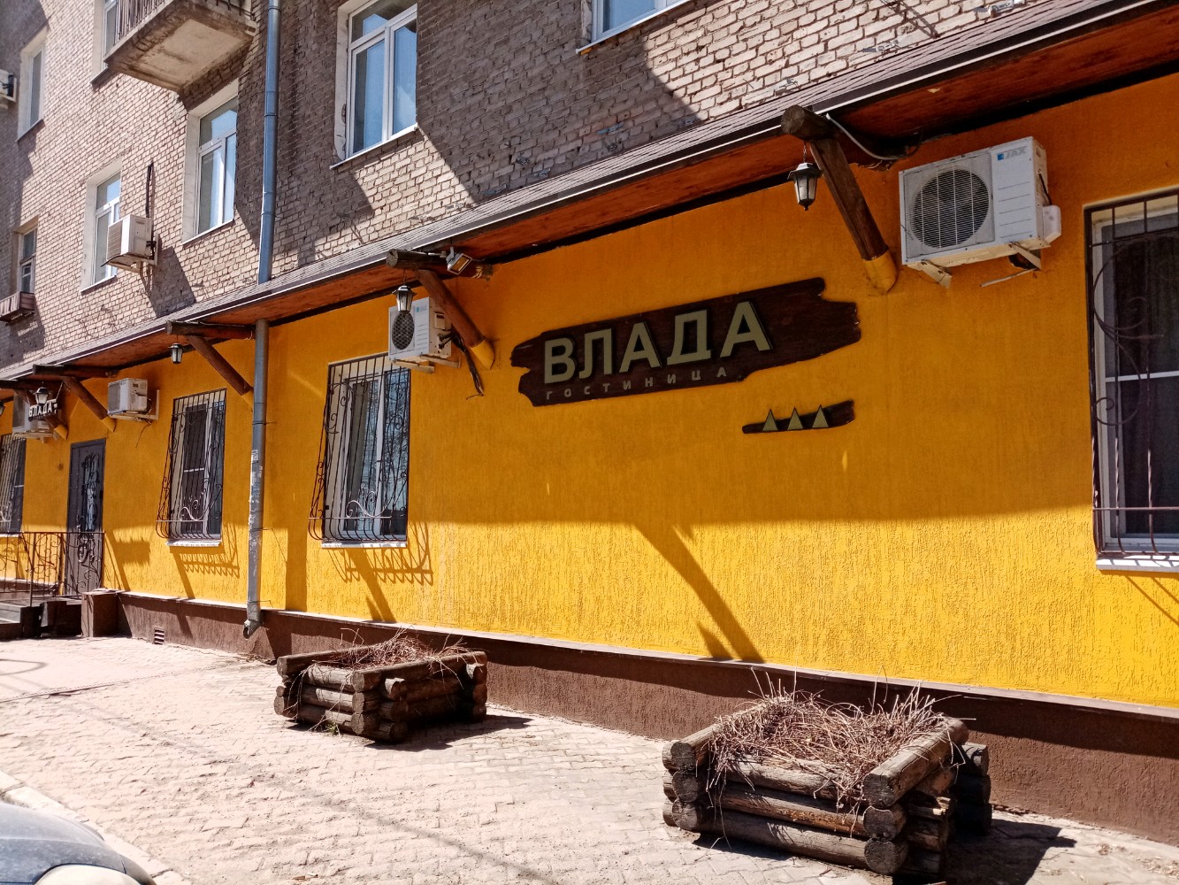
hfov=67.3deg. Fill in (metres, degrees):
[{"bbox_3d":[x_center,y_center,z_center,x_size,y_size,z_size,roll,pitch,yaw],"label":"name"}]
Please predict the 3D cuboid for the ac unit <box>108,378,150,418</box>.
[{"bbox_3d":[-5.943,-0.566,11.416,0.624,0.429,0.240,-5,-7,41],"label":"ac unit"}]

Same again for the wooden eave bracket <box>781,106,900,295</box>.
[{"bbox_3d":[1.413,-1.332,4.942,0.180,0.860,0.970,-5,-7,41],"label":"wooden eave bracket"}]

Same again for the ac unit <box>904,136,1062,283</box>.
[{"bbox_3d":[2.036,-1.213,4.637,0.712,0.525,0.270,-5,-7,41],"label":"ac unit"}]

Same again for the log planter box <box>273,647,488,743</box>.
[{"bbox_3d":[-1.615,1.918,7.065,1.520,0.460,1.200,-5,-7,41],"label":"log planter box"}]

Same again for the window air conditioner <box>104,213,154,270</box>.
[{"bbox_3d":[-6.362,-2.756,12.247,0.699,0.544,0.290,-5,-7,41],"label":"window air conditioner"}]

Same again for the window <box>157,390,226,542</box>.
[{"bbox_3d":[-4.944,0.299,11.002,1.448,1.841,0.270,-5,-7,41],"label":"window"}]

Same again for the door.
[{"bbox_3d":[-7.571,1.141,13.363,1.430,2.320,0.090,-5,-7,41],"label":"door"}]

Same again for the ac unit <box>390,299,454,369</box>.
[{"bbox_3d":[-1.462,-0.945,7.683,0.595,0.490,0.255,-5,-7,41],"label":"ac unit"}]

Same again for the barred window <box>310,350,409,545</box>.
[{"bbox_3d":[-2.255,0.058,8.577,1.390,1.830,0.210,-5,-7,41],"label":"barred window"}]

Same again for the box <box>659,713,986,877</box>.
[{"bbox_3d":[1.237,1.719,4.542,1.350,0.430,1.060,-4,-7,36],"label":"box"}]

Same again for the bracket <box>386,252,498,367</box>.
[{"bbox_3d":[-1.196,-1.087,7.221,0.190,0.855,1.070,-5,-7,41],"label":"bracket"}]

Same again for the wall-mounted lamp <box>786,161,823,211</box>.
[{"bbox_3d":[1.137,-1.348,4.652,0.185,0.260,0.185,-5,-7,41],"label":"wall-mounted lamp"}]

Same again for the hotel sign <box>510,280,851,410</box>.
[{"bbox_3d":[0.470,-0.665,6.312,3.040,0.610,0.070,-5,-7,41],"label":"hotel sign"}]

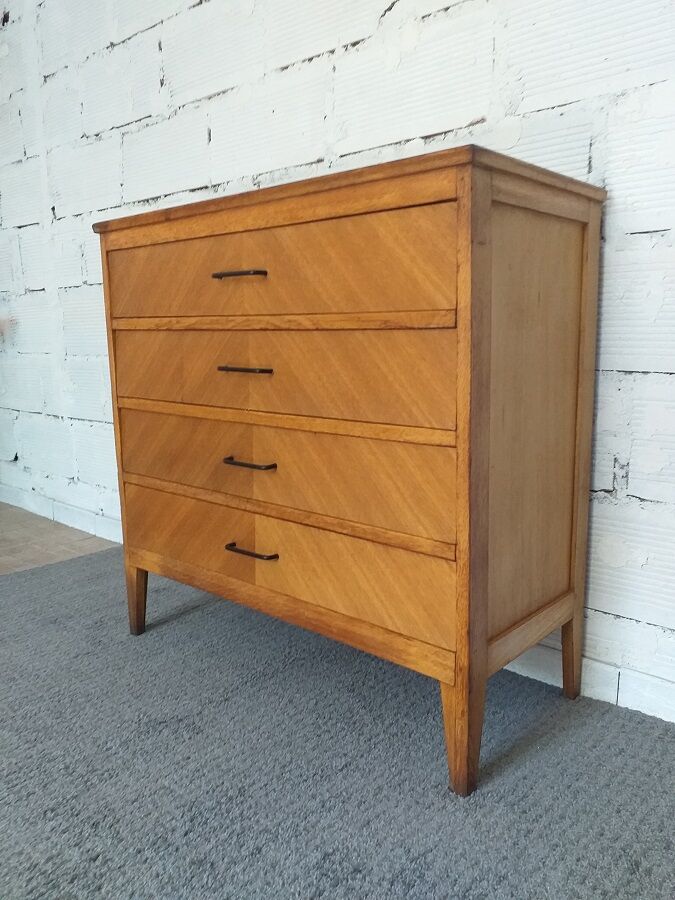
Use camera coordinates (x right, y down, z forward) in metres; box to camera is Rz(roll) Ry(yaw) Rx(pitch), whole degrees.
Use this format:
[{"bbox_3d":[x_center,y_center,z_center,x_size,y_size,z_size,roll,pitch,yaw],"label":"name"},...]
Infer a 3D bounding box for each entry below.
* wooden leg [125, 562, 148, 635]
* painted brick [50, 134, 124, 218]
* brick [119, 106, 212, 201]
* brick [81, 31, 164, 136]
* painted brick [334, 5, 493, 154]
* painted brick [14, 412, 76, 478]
[{"bbox_3d":[-0.461,0.348,1.589,0.043,0.181,0.040,8,14,39],"label":"wooden leg"},{"bbox_3d":[-0.751,-0.863,2.146,0.412,0.209,0.110,8,14,39],"label":"painted brick"},{"bbox_3d":[-0.440,-0.822,1.889,0.389,0.209,0.110,8,14,39],"label":"brick"},{"bbox_3d":[-0.585,-1.051,1.963,0.409,0.207,0.110,8,14,39],"label":"brick"},{"bbox_3d":[0.172,-0.740,1.384,0.374,0.209,0.110,8,14,39],"label":"painted brick"},{"bbox_3d":[-1.086,-0.035,2.614,0.423,0.221,0.110,8,14,39],"label":"painted brick"}]

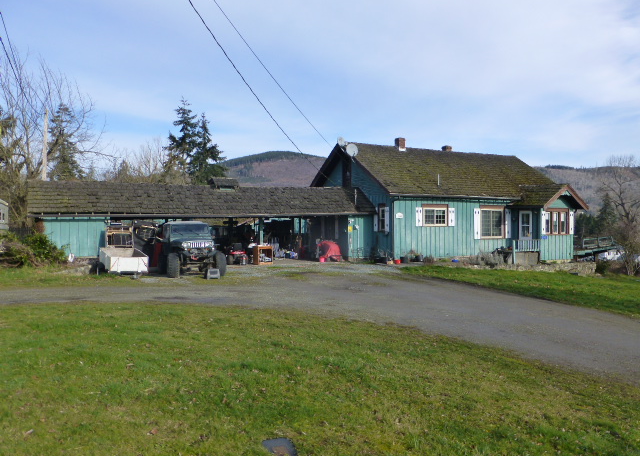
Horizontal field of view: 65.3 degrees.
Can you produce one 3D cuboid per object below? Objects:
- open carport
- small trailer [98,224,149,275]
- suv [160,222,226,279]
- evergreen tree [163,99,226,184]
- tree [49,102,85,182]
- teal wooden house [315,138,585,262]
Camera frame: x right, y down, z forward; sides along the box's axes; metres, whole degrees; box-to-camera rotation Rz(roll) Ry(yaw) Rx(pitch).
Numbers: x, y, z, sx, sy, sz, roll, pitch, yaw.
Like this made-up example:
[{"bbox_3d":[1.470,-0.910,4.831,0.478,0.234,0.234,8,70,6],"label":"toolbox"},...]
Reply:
[{"bbox_3d":[-5.006,-0.288,23.973,15.246,3.712,5.395,0,0,-26],"label":"open carport"},{"bbox_3d":[-7.100,0.810,18.000,1.600,1.650,2.800,0,0,-26],"label":"small trailer"},{"bbox_3d":[-4.790,0.730,18.300,1.920,1.980,3.950,0,0,-25],"label":"suv"},{"bbox_3d":[-12.600,-5.600,50.000,6.800,14.700,6.600,0,0,0],"label":"evergreen tree"},{"bbox_3d":[-25.400,-5.300,50.000,4.800,14.200,4.800,0,0,0],"label":"tree"},{"bbox_3d":[7.728,-1.745,29.189,13.475,6.566,11.760,0,0,-26],"label":"teal wooden house"}]

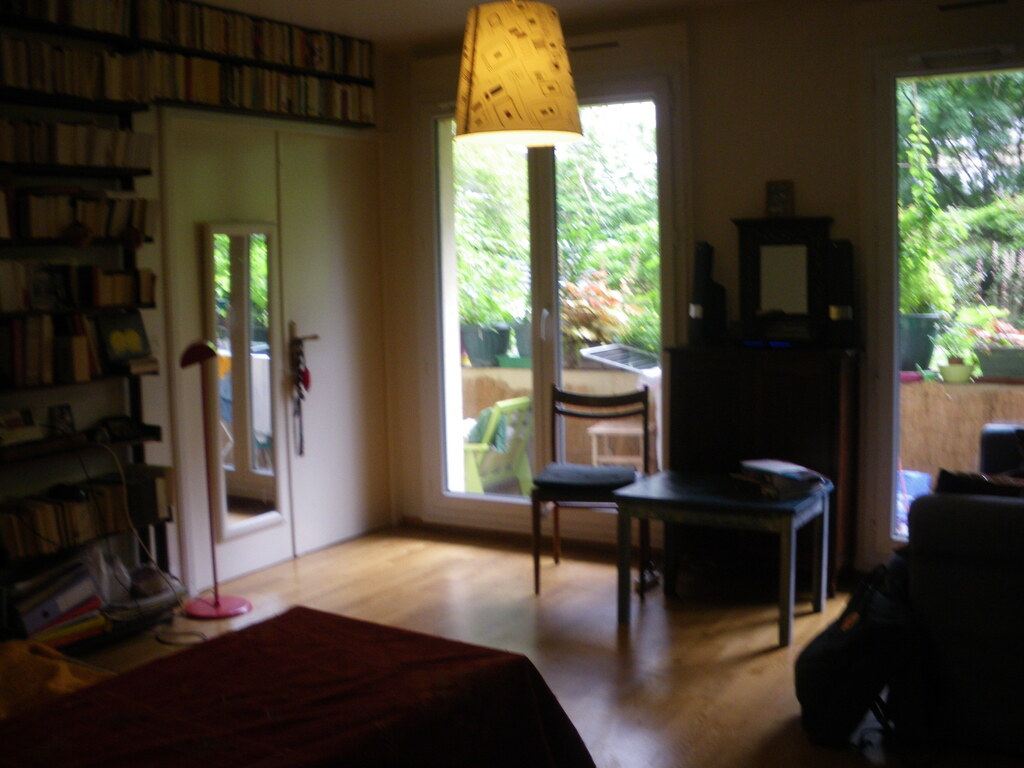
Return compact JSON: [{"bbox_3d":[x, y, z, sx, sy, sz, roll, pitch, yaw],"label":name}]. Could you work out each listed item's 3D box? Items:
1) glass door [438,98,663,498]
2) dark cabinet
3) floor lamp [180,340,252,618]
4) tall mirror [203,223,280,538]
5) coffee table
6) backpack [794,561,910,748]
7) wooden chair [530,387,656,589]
[{"bbox_3d":[0.150,-0.373,5.239,1.250,1.960,0.090,2,7,30],"label":"glass door"},{"bbox_3d":[1.077,0.333,4.553,0.740,1.000,0.370,2,7,30],"label":"dark cabinet"},{"bbox_3d":[-1.210,0.371,4.300,0.270,1.090,0.270,2,7,30],"label":"floor lamp"},{"bbox_3d":[-1.170,-0.017,4.738,0.040,1.380,0.410,2,7,30],"label":"tall mirror"},{"bbox_3d":[0.808,0.647,4.103,0.720,0.490,0.490,2,7,30],"label":"coffee table"},{"bbox_3d":[1.010,0.761,3.098,0.260,0.470,0.290,7,6,-7],"label":"backpack"},{"bbox_3d":[0.341,0.440,4.542,0.450,0.825,0.490,0,7,12],"label":"wooden chair"}]

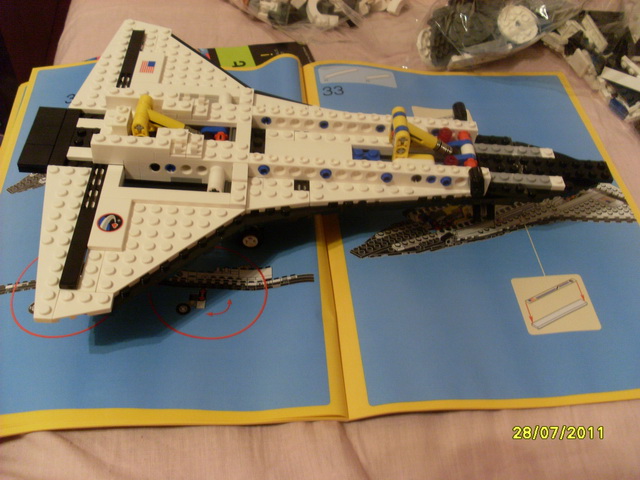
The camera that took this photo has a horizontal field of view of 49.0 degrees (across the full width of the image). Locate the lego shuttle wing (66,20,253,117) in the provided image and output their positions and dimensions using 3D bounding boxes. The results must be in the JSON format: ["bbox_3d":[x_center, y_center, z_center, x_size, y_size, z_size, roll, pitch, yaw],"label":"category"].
[{"bbox_3d":[-0.092,-0.107,0.436,0.103,0.009,0.097,3,48,-4],"label":"lego shuttle wing"}]

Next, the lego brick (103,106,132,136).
[{"bbox_3d":[-0.112,-0.064,0.387,0.014,0.011,0.017,3,48,-4],"label":"lego brick"}]

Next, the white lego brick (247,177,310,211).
[{"bbox_3d":[-0.022,-0.023,0.370,0.032,0.005,0.023,3,48,-4],"label":"white lego brick"}]

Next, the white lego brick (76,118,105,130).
[{"bbox_3d":[-0.127,-0.064,0.394,0.016,0.003,0.008,3,48,-4],"label":"white lego brick"}]

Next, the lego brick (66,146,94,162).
[{"bbox_3d":[-0.126,-0.045,0.378,0.016,0.003,0.008,3,48,-4],"label":"lego brick"}]

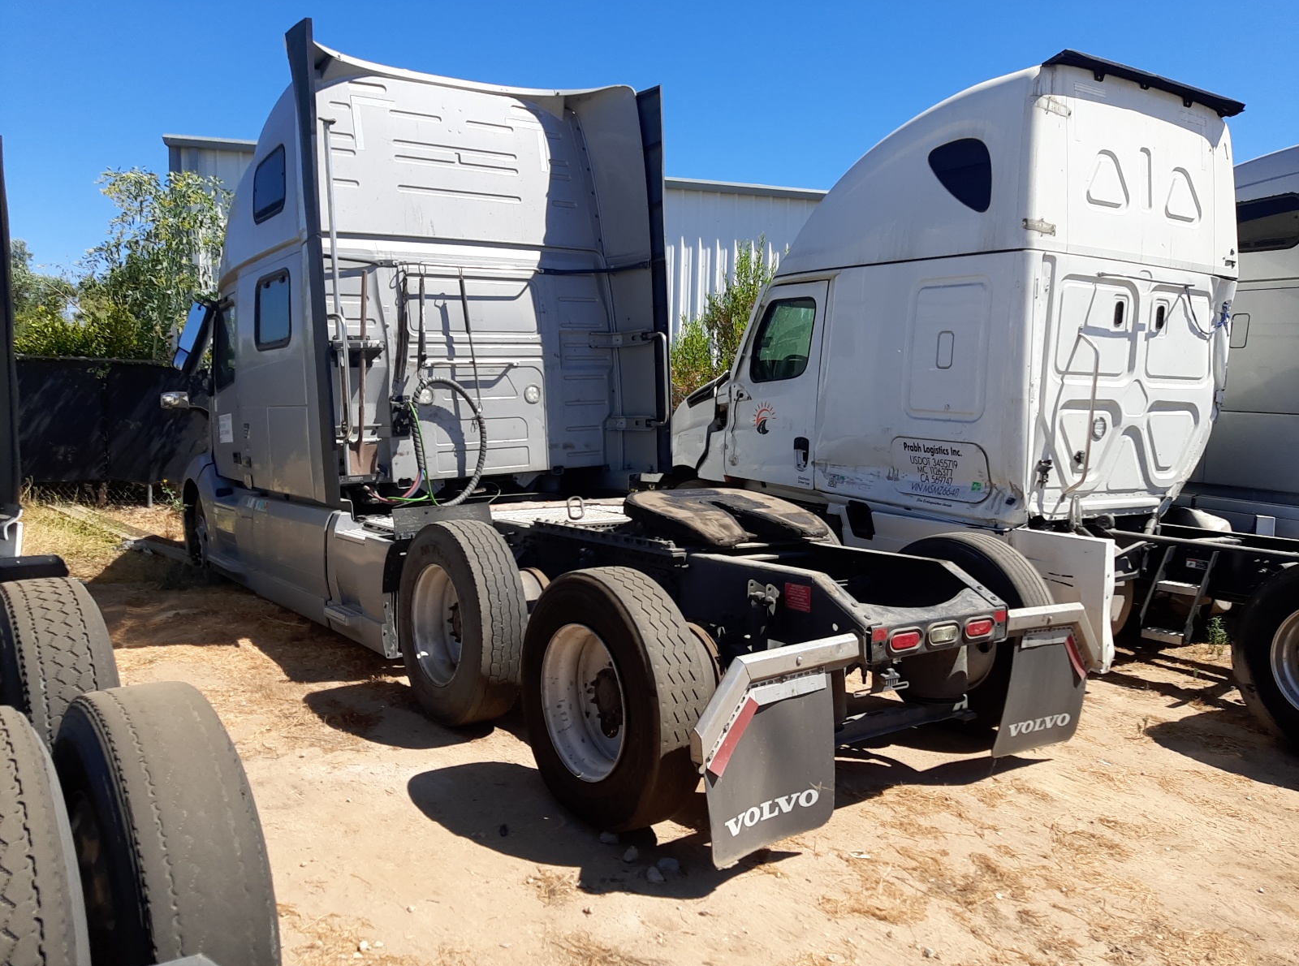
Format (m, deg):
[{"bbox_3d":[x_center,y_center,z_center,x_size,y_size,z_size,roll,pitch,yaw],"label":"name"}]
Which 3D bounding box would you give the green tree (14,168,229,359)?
[{"bbox_3d":[-7.100,-1.963,13.100,3.000,4.400,2.600,0,5,-17],"label":"green tree"}]

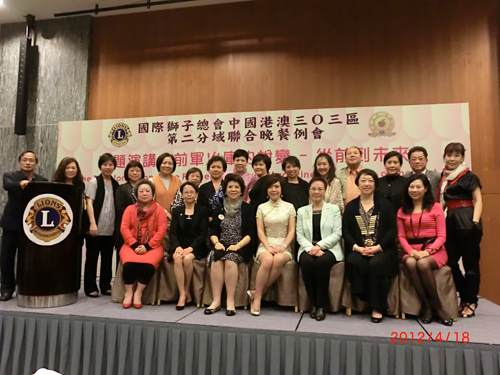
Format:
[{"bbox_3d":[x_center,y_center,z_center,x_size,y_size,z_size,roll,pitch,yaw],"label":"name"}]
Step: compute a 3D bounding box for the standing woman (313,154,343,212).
[{"bbox_3d":[0.855,0.421,4.454,0.440,1.619,0.290,0,-5,12],"label":"standing woman"}]

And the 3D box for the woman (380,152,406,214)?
[{"bbox_3d":[1.512,0.412,4.297,0.450,1.628,0.290,-1,-5,15],"label":"woman"}]

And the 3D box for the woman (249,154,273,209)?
[{"bbox_3d":[0.138,0.421,4.627,0.440,1.627,0.290,0,-5,9],"label":"woman"}]

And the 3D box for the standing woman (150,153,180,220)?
[{"bbox_3d":[-1.000,0.405,4.769,0.450,1.653,0.290,1,-5,0],"label":"standing woman"}]

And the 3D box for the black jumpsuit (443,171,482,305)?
[{"bbox_3d":[2.064,0.475,3.931,0.370,1.289,0.270,-1,-5,25],"label":"black jumpsuit"}]

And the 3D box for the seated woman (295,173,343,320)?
[{"bbox_3d":[0.652,0.525,3.864,0.480,1.307,0.740,0,-5,13],"label":"seated woman"}]

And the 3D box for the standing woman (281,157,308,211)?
[{"bbox_3d":[0.497,0.432,4.540,0.440,1.600,0.290,0,-5,9],"label":"standing woman"}]

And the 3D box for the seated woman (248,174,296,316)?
[{"bbox_3d":[0.211,0.516,3.982,0.460,1.332,0.740,0,-5,11],"label":"seated woman"}]

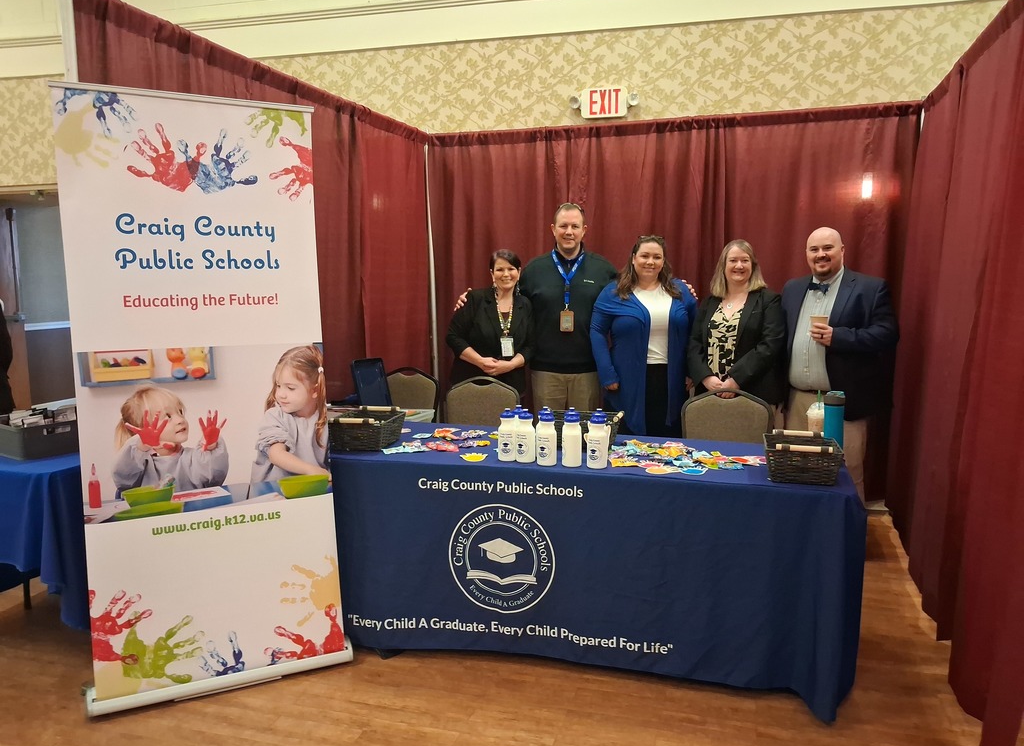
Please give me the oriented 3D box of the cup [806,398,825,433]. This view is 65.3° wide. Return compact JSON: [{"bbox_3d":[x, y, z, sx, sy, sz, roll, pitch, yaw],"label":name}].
[{"bbox_3d":[1.193,0.217,3.092,0.098,0.215,0.098,2,7,21],"label":"cup"}]

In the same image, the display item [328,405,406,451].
[{"bbox_3d":[-0.605,0.237,3.353,0.245,0.134,0.294,1,7,10],"label":"display item"}]

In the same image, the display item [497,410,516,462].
[{"bbox_3d":[-0.018,0.233,3.075,0.074,0.200,0.074,0,7,5],"label":"display item"}]

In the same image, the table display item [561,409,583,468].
[{"bbox_3d":[0.228,0.252,3.034,0.074,0.200,0.074,2,7,17],"label":"table display item"}]

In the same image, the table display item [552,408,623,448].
[{"bbox_3d":[0.285,0.231,3.312,0.290,0.130,0.240,2,7,15],"label":"table display item"}]

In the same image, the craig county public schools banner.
[{"bbox_3d":[-1.085,0.064,2.864,0.890,2.100,0.190,-4,3,-26],"label":"craig county public schools banner"}]

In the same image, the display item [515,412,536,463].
[{"bbox_3d":[0.052,0.245,3.104,0.074,0.200,0.074,2,7,17],"label":"display item"}]

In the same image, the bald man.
[{"bbox_3d":[1.676,0.109,4.113,0.580,1.686,0.390,5,9,37],"label":"bald man"}]

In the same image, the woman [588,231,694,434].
[{"bbox_3d":[0.688,0.119,4.229,0.550,1.670,0.370,-1,7,-3],"label":"woman"}]

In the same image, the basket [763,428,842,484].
[{"bbox_3d":[1.009,0.296,2.786,0.245,0.134,0.294,2,7,15],"label":"basket"}]

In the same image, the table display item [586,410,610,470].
[{"bbox_3d":[0.317,0.248,2.941,0.074,0.200,0.074,3,8,26],"label":"table display item"}]

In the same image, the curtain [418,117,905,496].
[{"bbox_3d":[0.890,-0.370,5.159,3.020,2.400,0.120,2,7,17],"label":"curtain"}]

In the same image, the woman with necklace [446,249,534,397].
[{"bbox_3d":[-0.118,0.121,4.535,0.480,1.605,0.330,-1,7,-7],"label":"woman with necklace"}]

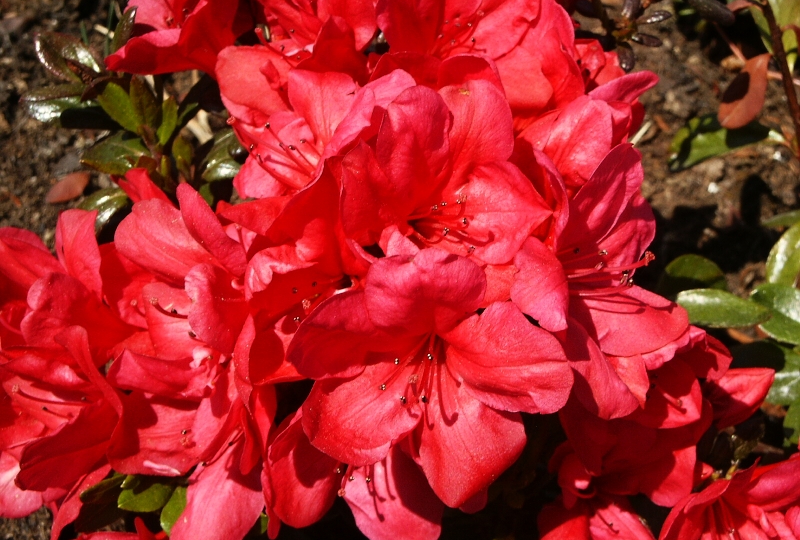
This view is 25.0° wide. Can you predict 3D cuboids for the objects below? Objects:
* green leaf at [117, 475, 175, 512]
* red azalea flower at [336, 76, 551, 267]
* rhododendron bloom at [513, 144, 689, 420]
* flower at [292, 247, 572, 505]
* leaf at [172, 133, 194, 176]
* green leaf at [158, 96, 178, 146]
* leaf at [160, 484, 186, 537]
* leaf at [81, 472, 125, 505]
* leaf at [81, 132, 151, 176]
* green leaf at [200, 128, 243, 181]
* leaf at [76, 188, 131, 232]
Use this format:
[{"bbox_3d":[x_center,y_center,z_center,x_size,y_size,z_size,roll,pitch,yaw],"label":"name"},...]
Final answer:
[{"bbox_3d":[-0.065,0.057,0.460,0.015,0.003,0.009,-26,69,-4],"label":"green leaf"},{"bbox_3d":[0.011,-0.023,0.438,0.054,0.036,0.051,1,85,-22],"label":"red azalea flower"},{"bbox_3d":[0.048,0.003,0.448,0.054,0.064,0.042,6,-4,-41],"label":"rhododendron bloom"},{"bbox_3d":[0.007,0.025,0.430,0.067,0.060,0.038,2,21,4],"label":"flower"},{"bbox_3d":[-0.057,-0.030,0.478,0.006,0.004,0.012,-6,72,4],"label":"leaf"},{"bbox_3d":[-0.061,-0.039,0.475,0.006,0.003,0.013,19,90,18],"label":"green leaf"},{"bbox_3d":[-0.058,0.061,0.460,0.009,0.003,0.015,22,77,15],"label":"leaf"},{"bbox_3d":[-0.076,0.056,0.465,0.015,0.004,0.009,-27,50,-7],"label":"leaf"},{"bbox_3d":[-0.075,-0.031,0.480,0.019,0.004,0.013,-5,56,4],"label":"leaf"},{"bbox_3d":[-0.048,-0.031,0.480,0.011,0.005,0.017,41,66,14],"label":"green leaf"},{"bbox_3d":[-0.079,-0.016,0.480,0.017,0.005,0.011,-15,53,-4],"label":"leaf"}]

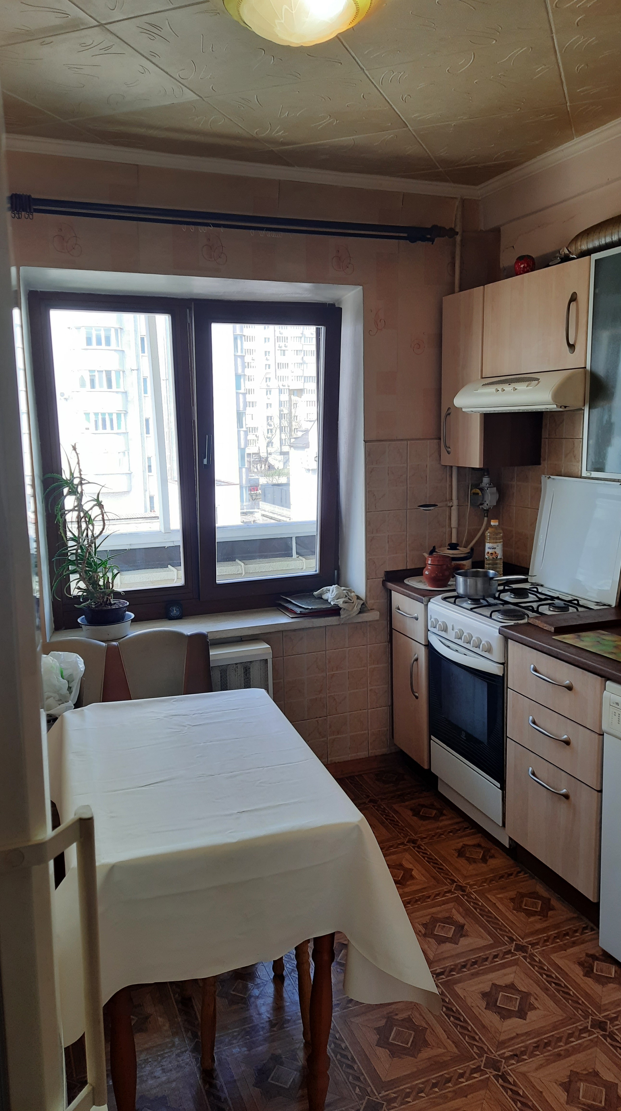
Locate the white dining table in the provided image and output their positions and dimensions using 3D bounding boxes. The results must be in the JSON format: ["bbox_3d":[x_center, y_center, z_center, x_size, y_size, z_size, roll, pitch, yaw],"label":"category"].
[{"bbox_3d":[-0.263,0.897,2.046,0.670,0.755,1.020,-5,11,-17],"label":"white dining table"}]

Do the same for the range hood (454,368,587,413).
[{"bbox_3d":[0.910,-0.628,2.967,0.465,0.136,0.583,-6,11,-23],"label":"range hood"}]

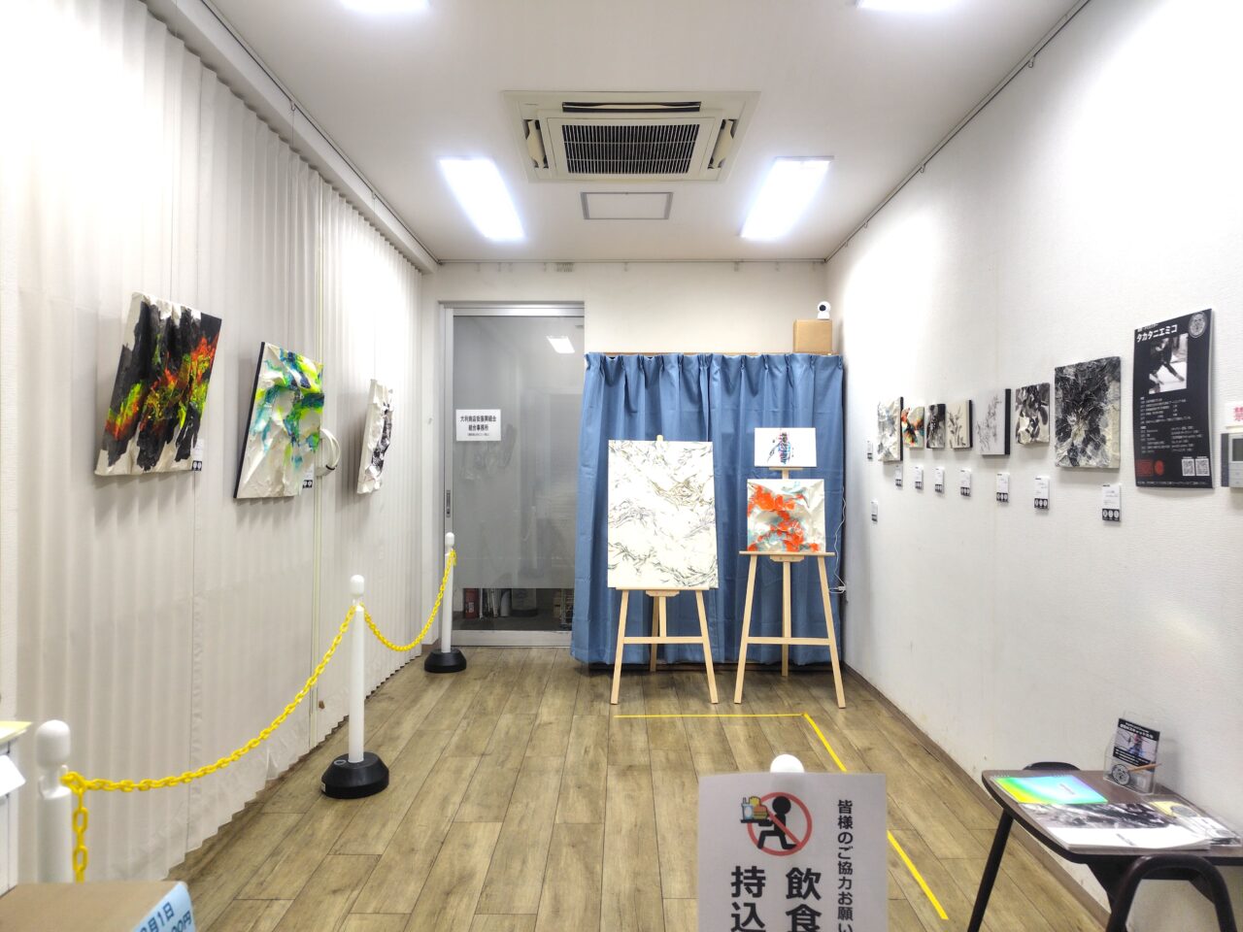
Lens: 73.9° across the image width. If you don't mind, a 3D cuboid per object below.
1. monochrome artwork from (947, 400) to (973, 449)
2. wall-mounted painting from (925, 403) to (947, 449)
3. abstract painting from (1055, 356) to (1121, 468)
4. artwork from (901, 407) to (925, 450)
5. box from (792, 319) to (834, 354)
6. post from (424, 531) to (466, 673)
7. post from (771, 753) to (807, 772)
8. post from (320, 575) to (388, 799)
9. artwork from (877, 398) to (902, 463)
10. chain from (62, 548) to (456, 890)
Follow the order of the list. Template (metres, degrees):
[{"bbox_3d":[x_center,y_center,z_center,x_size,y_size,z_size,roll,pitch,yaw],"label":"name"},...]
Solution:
[{"bbox_3d":[1.354,-0.163,3.301,0.023,0.184,0.184,0,0,0],"label":"monochrome artwork"},{"bbox_3d":[1.373,-0.171,3.600,0.024,0.188,0.185,0,1,0],"label":"wall-mounted painting"},{"bbox_3d":[1.353,-0.147,2.408,0.023,0.305,0.303,0,0,0],"label":"abstract painting"},{"bbox_3d":[1.353,-0.174,3.822,0.027,0.186,0.205,0,0,0],"label":"artwork"},{"bbox_3d":[1.228,-0.815,5.280,0.228,0.207,0.160,0,1,0],"label":"box"},{"bbox_3d":[-1.087,0.840,5.160,0.265,0.848,0.265,0,0,0],"label":"post"},{"bbox_3d":[0.275,0.906,1.372,0.277,0.857,0.277,0,1,0],"label":"post"},{"bbox_3d":[-1.080,0.873,3.360,0.277,0.857,0.277,0,1,0],"label":"post"},{"bbox_3d":[1.372,-0.185,4.210,0.026,0.320,0.345,0,1,0],"label":"artwork"},{"bbox_3d":[-1.015,0.716,3.320,0.110,0.390,3.700,0,0,-1],"label":"chain"}]

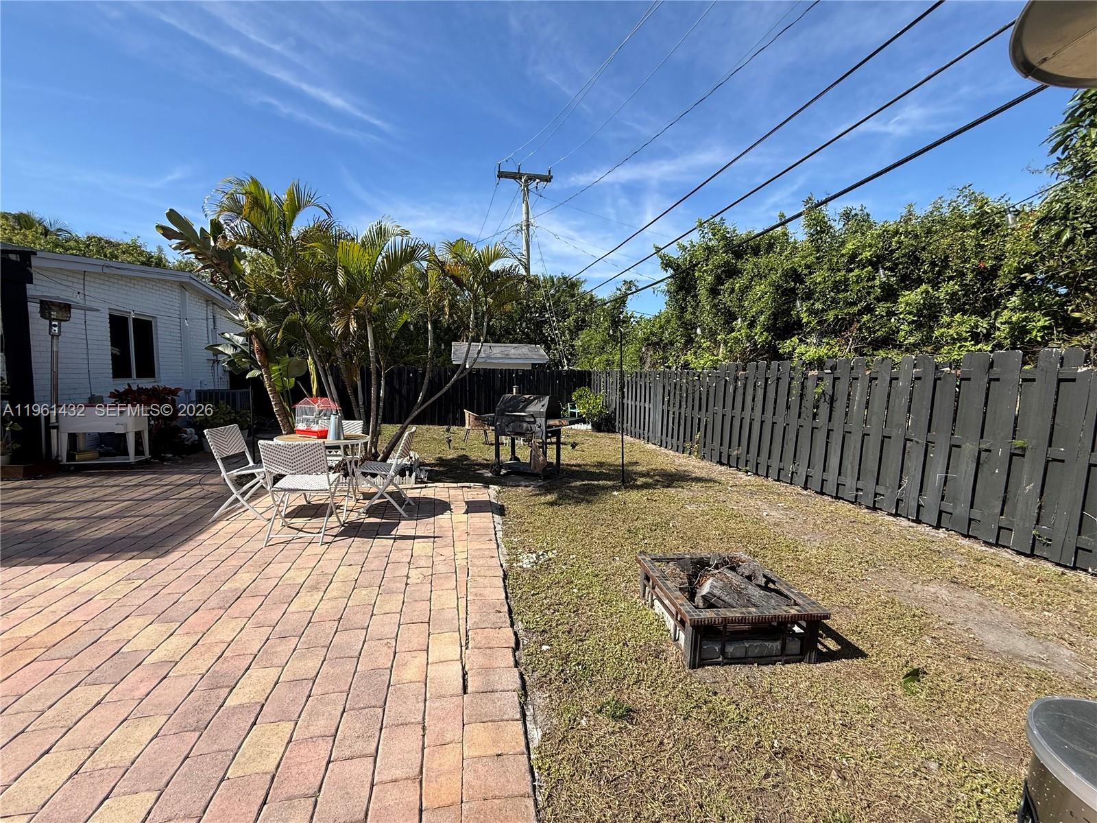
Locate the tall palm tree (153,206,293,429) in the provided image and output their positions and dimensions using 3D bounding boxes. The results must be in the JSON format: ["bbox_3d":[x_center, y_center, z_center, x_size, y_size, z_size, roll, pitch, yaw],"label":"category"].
[{"bbox_3d":[-4.680,-1.025,6.441,1.950,3.650,1.600,0,4,0],"label":"tall palm tree"}]

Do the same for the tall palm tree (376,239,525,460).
[{"bbox_3d":[-1.440,-0.912,6.509,2.100,3.250,1.600,-1,5,-12],"label":"tall palm tree"}]

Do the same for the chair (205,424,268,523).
[{"bbox_3d":[-2.822,0.555,4.186,0.570,0.840,0.480,0,4,-5],"label":"chair"}]

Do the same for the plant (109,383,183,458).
[{"bbox_3d":[-6.194,0.161,6.791,0.900,1.120,0.850,-4,6,-42],"label":"plant"}]

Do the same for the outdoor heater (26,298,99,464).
[{"bbox_3d":[-6.575,-0.359,5.924,0.850,2.280,0.850,4,3,42],"label":"outdoor heater"}]

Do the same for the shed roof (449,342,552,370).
[{"bbox_3d":[-2.100,-1.588,19.536,4.000,2.850,3.700,-1,4,-13],"label":"shed roof"}]

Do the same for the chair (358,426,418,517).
[{"bbox_3d":[-1.541,0.560,4.223,0.510,0.800,0.450,0,5,-7],"label":"chair"}]

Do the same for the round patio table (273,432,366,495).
[{"bbox_3d":[-2.097,0.602,4.149,0.830,0.720,0.830,-2,5,-27],"label":"round patio table"}]

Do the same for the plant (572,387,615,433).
[{"bbox_3d":[1.070,-0.053,10.877,1.020,1.100,0.950,0,4,0],"label":"plant"}]

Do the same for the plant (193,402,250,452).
[{"bbox_3d":[-5.800,0.265,7.943,0.880,0.850,0.800,0,4,0],"label":"plant"}]

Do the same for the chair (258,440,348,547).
[{"bbox_3d":[-1.960,0.603,3.553,0.490,0.840,0.580,-1,4,-7],"label":"chair"}]

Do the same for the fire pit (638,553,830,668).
[{"bbox_3d":[0.958,1.064,2.478,0.720,0.260,0.730,0,5,-6],"label":"fire pit"}]

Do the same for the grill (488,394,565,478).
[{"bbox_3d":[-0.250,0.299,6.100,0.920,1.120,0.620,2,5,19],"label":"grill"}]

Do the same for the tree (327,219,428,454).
[{"bbox_3d":[-2.565,-1.125,6.656,1.500,3.500,1.500,-1,5,-21],"label":"tree"}]

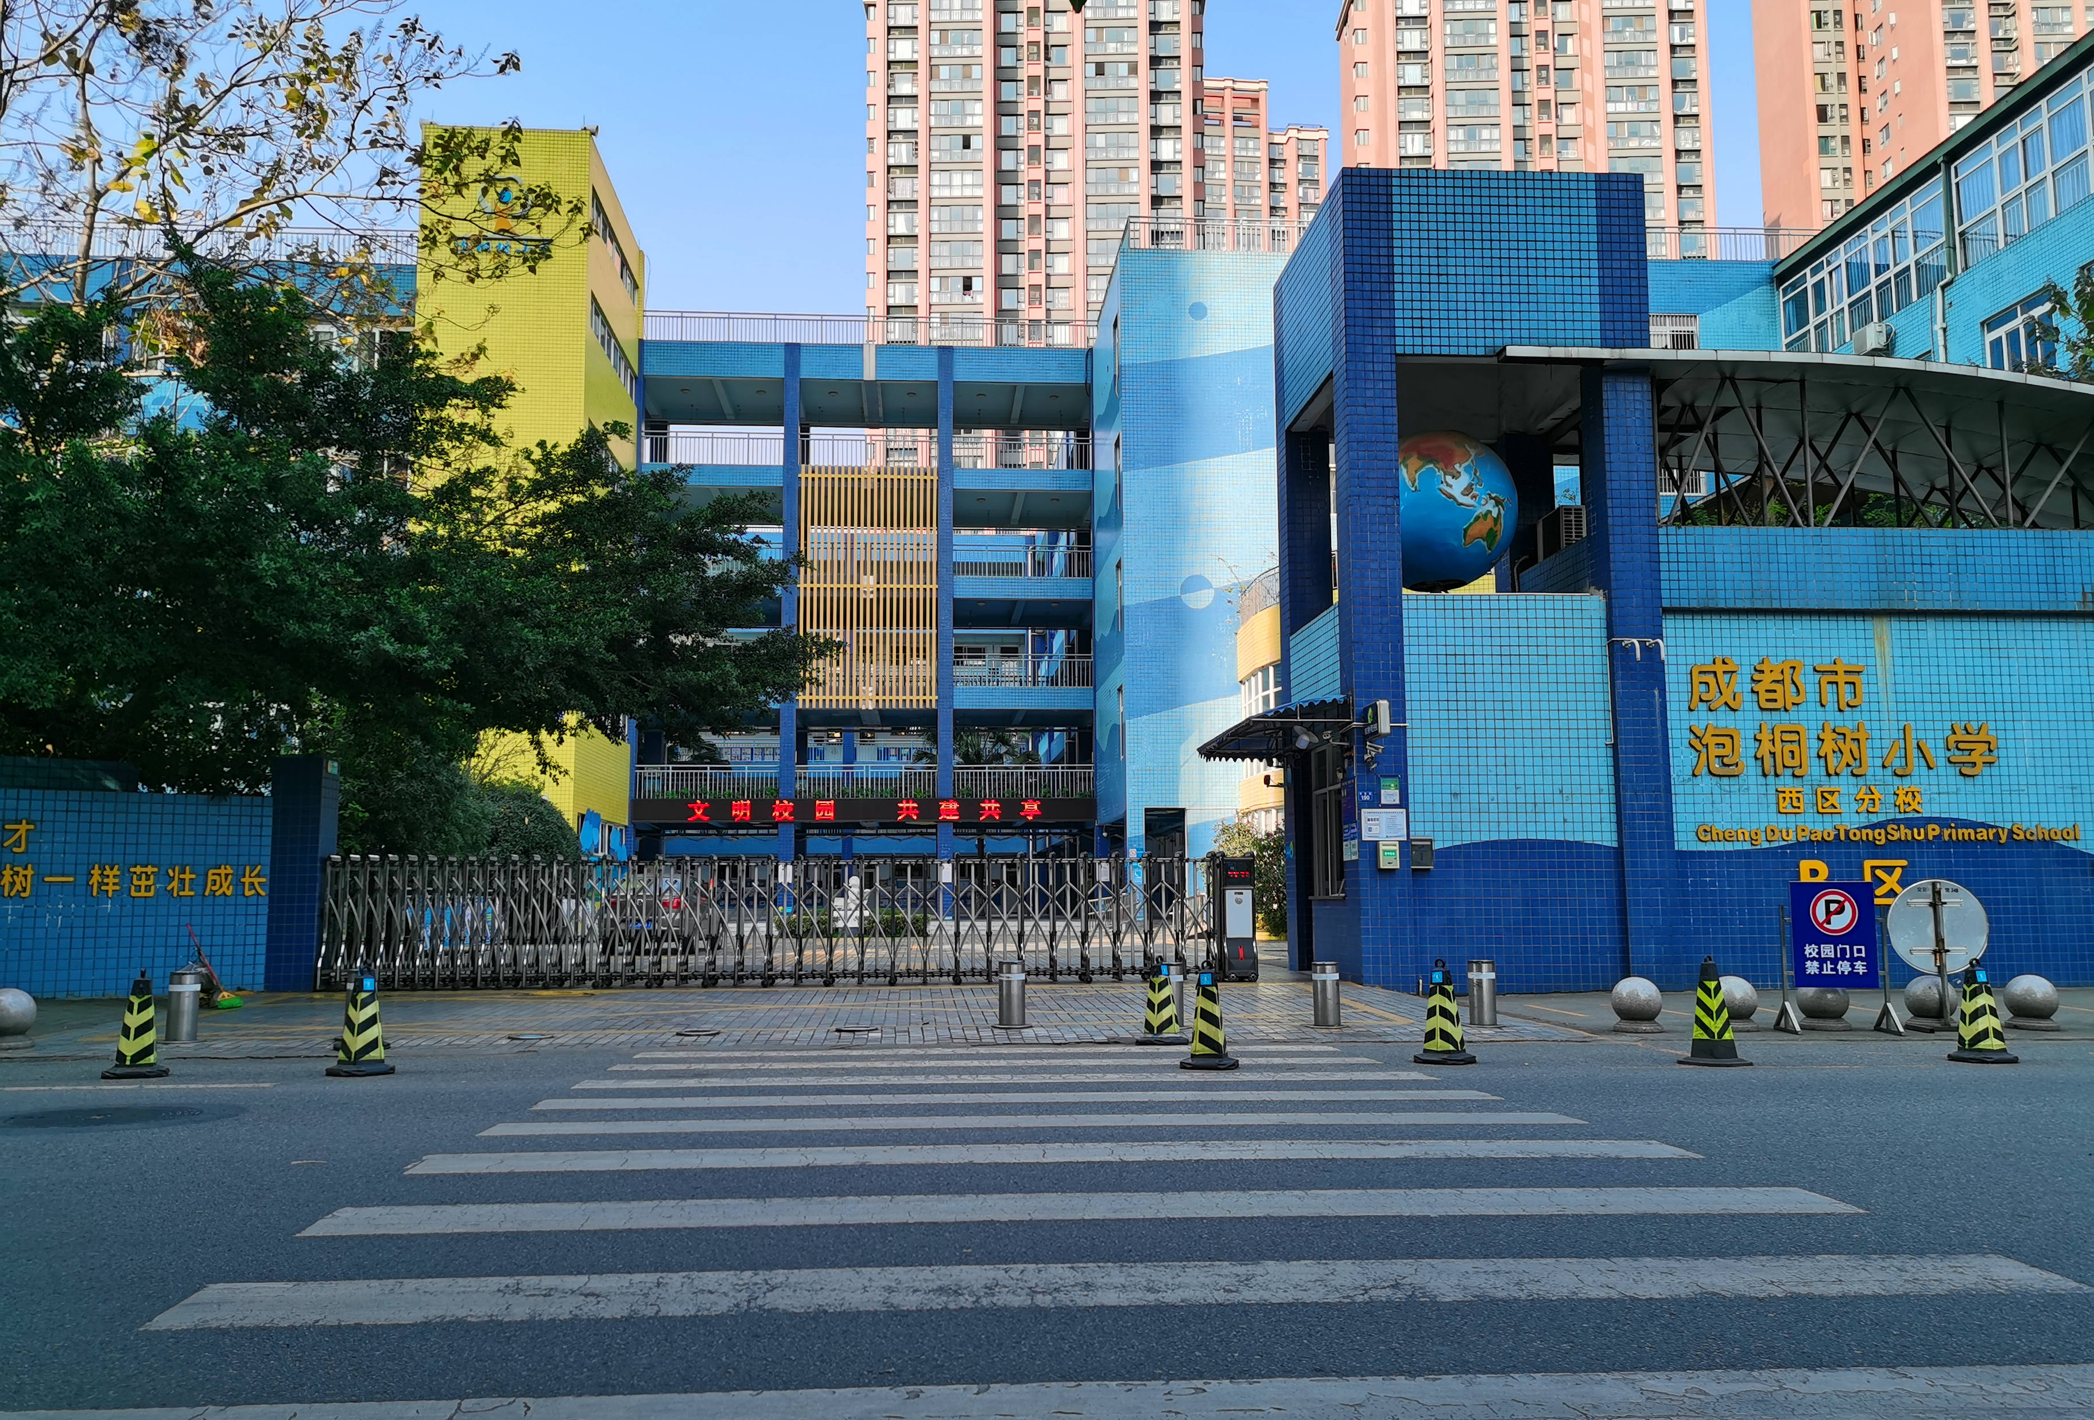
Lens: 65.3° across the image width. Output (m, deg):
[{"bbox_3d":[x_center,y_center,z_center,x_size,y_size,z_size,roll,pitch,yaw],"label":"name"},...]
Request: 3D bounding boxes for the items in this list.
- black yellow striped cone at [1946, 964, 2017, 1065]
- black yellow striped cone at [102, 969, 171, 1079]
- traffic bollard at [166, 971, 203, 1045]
[{"bbox_3d":[6.047,1.929,10.587,0.390,0.680,0.390,-4,-7,29],"label":"black yellow striped cone"},{"bbox_3d":[-5.801,1.983,10.437,0.390,0.690,0.390,3,-7,-29],"label":"black yellow striped cone"},{"bbox_3d":[-6.965,2.371,13.180,0.235,0.555,0.235,3,-7,-27],"label":"traffic bollard"}]

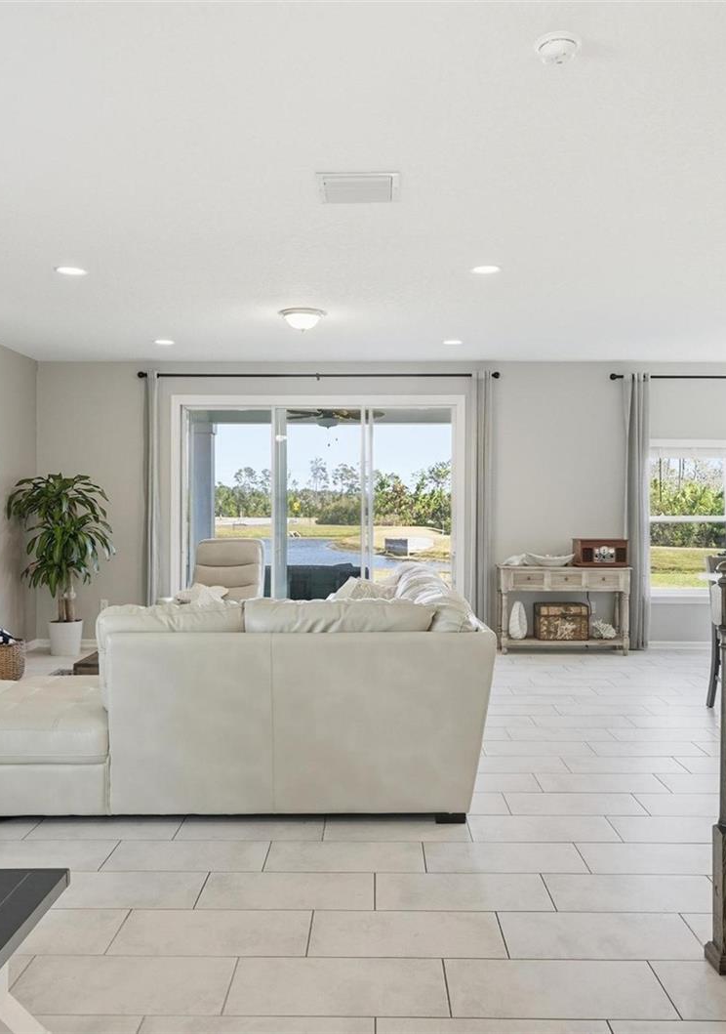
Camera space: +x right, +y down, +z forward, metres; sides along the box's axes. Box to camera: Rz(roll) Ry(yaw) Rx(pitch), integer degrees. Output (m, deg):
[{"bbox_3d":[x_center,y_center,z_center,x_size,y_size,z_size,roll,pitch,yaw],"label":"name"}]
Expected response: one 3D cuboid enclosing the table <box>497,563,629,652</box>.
[{"bbox_3d":[1.878,0.879,7.790,1.265,0.820,0.340,0,1,1],"label":"table"}]

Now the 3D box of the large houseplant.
[{"bbox_3d":[-2.788,0.430,7.668,0.940,1.700,0.840,0,1,0],"label":"large houseplant"}]

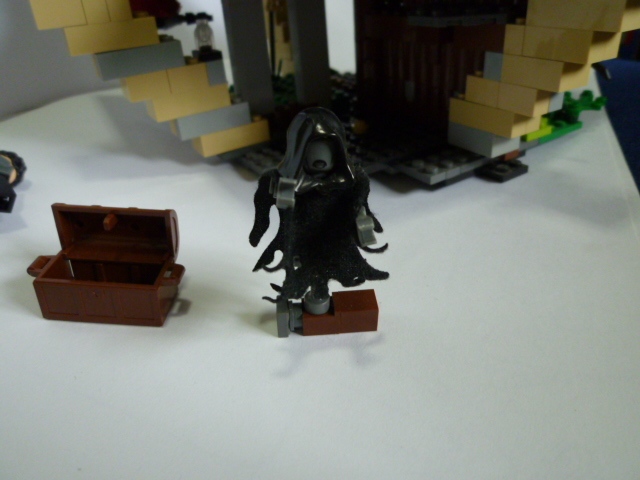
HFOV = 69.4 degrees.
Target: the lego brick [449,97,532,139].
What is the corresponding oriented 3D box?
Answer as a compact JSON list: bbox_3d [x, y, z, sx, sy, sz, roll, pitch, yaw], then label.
[{"bbox_3d":[0.066,-0.050,0.184,0.008,0.010,0.032,-20,33,-23],"label":"lego brick"}]

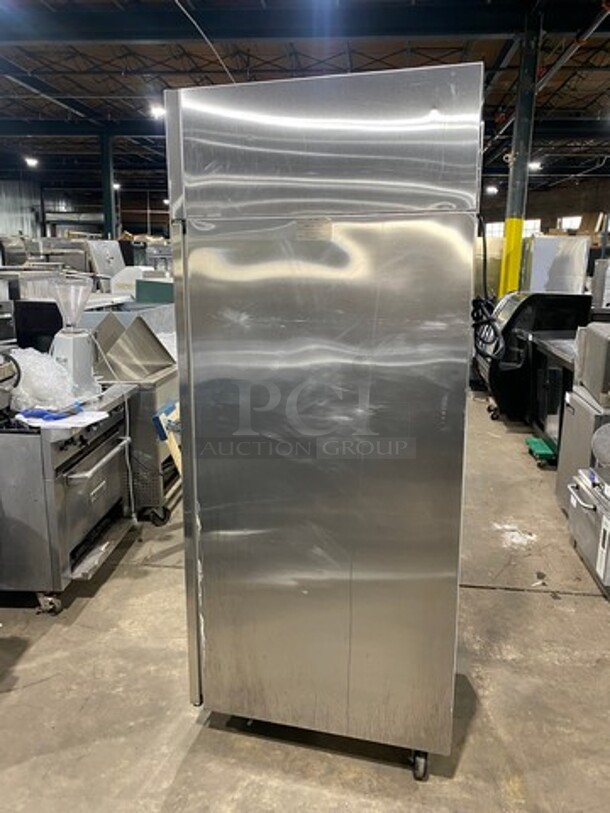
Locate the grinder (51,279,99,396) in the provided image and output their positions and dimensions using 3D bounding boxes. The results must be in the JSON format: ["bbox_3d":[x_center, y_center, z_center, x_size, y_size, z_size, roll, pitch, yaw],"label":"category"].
[{"bbox_3d":[-1.236,-0.367,3.260,0.200,0.630,0.240,6,13,24],"label":"grinder"}]

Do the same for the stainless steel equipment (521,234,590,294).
[{"bbox_3d":[3.565,-1.368,9.008,0.800,2.100,0.760,1,12,0],"label":"stainless steel equipment"}]

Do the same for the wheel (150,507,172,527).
[{"bbox_3d":[-0.917,0.699,3.942,0.130,0.132,0.060,2,12,6],"label":"wheel"}]

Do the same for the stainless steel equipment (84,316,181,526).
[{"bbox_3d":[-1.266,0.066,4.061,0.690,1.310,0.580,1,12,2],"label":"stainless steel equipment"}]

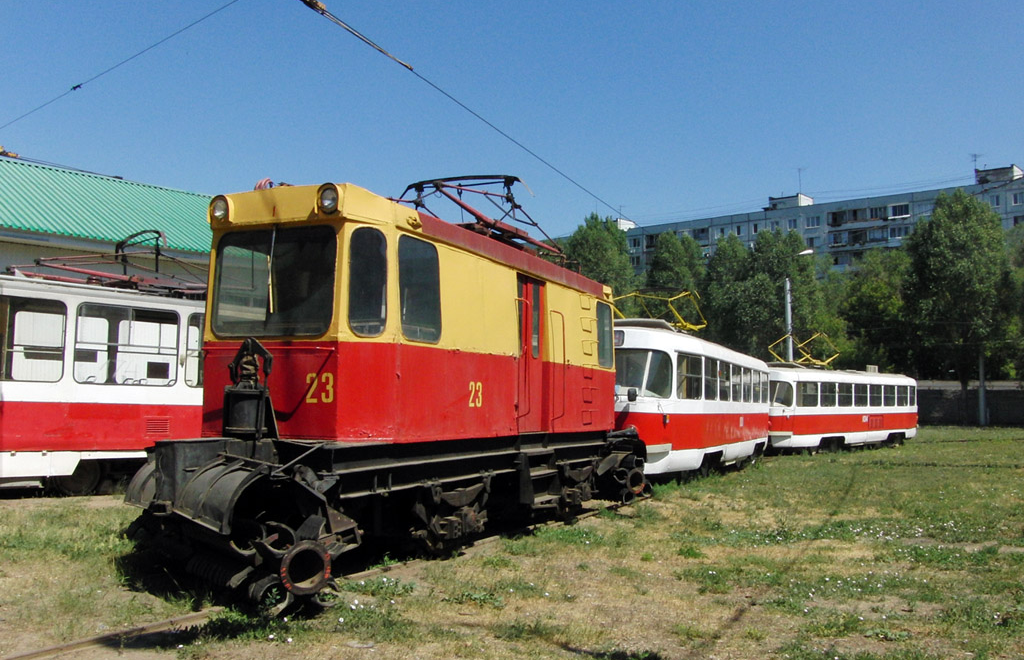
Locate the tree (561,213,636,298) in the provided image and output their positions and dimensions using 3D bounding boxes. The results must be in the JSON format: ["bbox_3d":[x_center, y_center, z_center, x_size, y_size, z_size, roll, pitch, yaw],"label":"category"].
[{"bbox_3d":[6.298,-0.837,56.000,5.800,15.436,5.800,0,-6,0],"label":"tree"}]

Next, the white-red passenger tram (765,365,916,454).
[{"bbox_3d":[13.344,3.217,31.590,13.700,3.150,2.500,6,-9,-43],"label":"white-red passenger tram"}]

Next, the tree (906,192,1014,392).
[{"bbox_3d":[30.189,-1.555,52.000,7.200,16.024,7.200,0,-6,0],"label":"tree"}]

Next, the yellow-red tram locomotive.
[{"bbox_3d":[-0.826,0.392,10.168,2.650,4.350,8.000,-3,-7,29],"label":"yellow-red tram locomotive"}]

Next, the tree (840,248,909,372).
[{"bbox_3d":[25.733,0.456,54.000,5.800,12.357,5.800,0,-6,0],"label":"tree"}]

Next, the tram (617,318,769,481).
[{"bbox_3d":[4.637,1.947,19.678,2.500,3.150,13.750,-3,-7,27],"label":"tram"}]

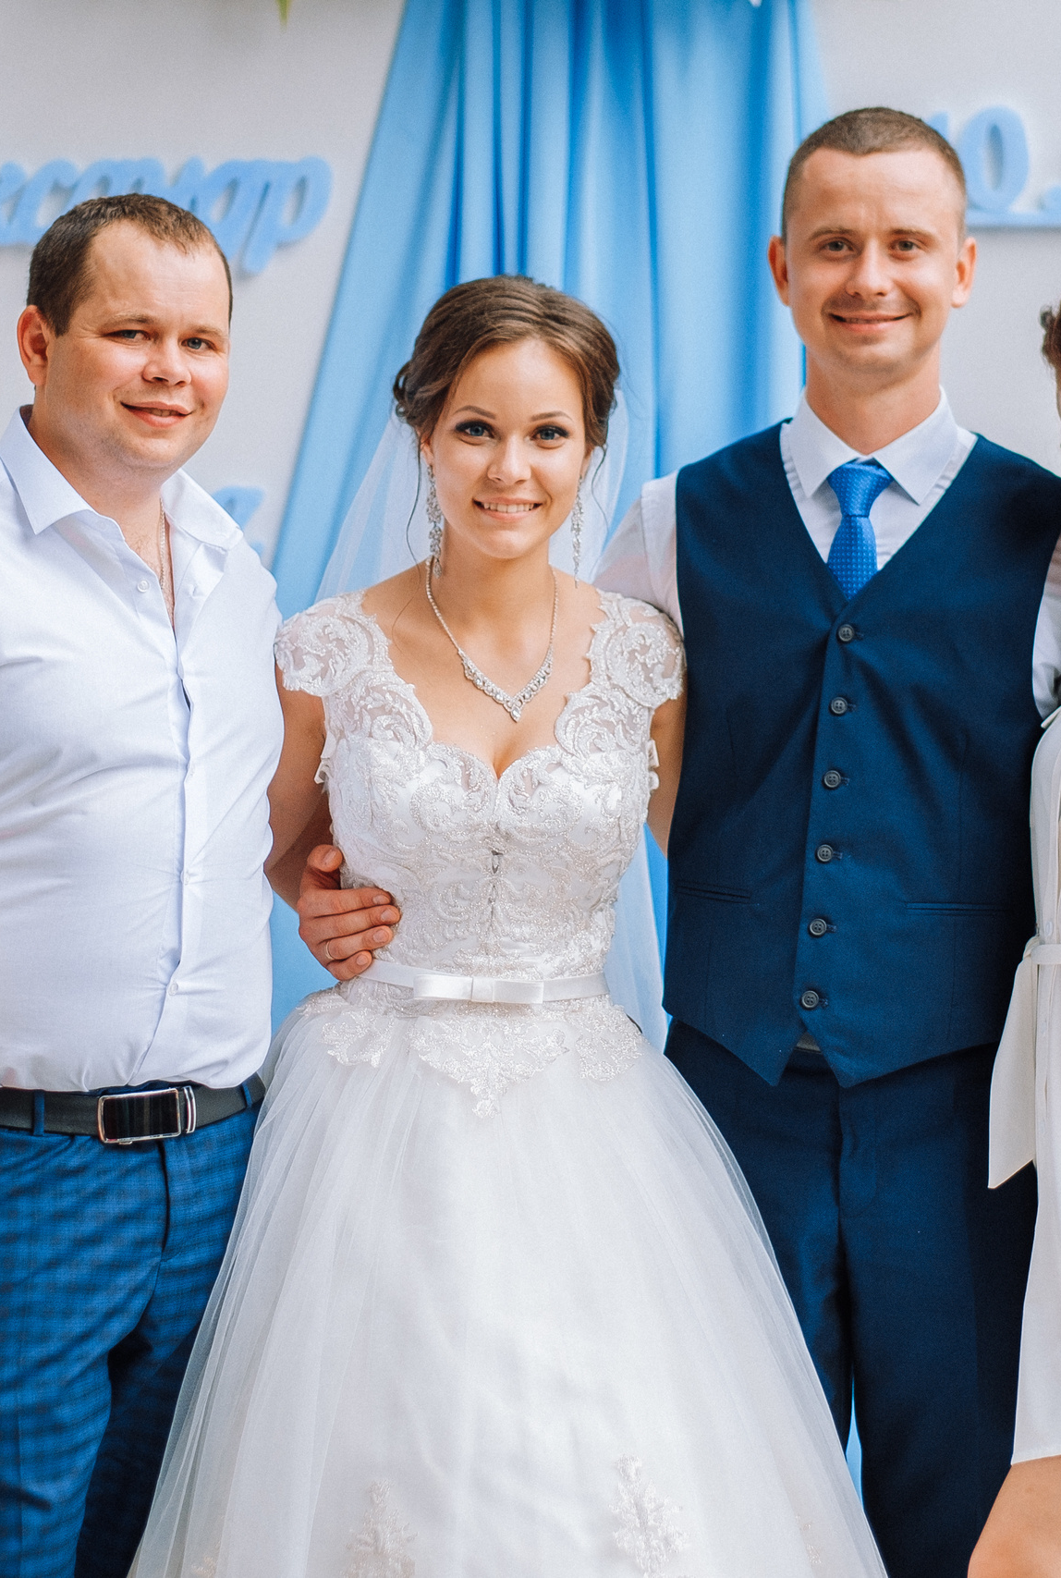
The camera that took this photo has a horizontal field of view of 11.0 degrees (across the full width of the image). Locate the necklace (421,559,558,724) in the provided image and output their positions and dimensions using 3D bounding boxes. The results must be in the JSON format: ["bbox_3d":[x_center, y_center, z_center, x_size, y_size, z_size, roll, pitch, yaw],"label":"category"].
[{"bbox_3d":[-0.035,-0.128,4.710,0.122,0.142,0.120,1,4,0],"label":"necklace"}]

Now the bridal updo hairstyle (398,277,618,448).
[{"bbox_3d":[-0.021,-0.365,4.750,0.195,0.165,0.225,1,4,0],"label":"bridal updo hairstyle"}]

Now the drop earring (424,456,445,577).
[{"bbox_3d":[-0.082,-0.233,4.730,0.018,0.098,0.014,2,5,17],"label":"drop earring"}]

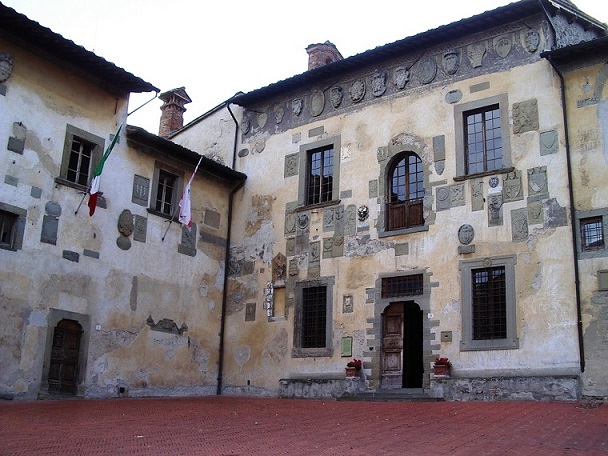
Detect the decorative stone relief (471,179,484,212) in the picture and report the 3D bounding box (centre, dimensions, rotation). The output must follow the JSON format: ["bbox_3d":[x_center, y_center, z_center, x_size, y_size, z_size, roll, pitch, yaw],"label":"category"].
[{"bbox_3d":[4.981,-0.931,19.106,0.346,0.941,0.100,-10,-19,36],"label":"decorative stone relief"}]

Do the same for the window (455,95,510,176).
[{"bbox_3d":[5.312,-2.685,19.771,1.698,2.406,0.280,-10,-19,36],"label":"window"}]

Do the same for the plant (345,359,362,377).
[{"bbox_3d":[1.488,4.277,20.377,0.410,0.507,0.320,-10,-18,38],"label":"plant"}]

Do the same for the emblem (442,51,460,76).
[{"bbox_3d":[4.598,-5.195,20.953,0.613,0.856,0.150,-10,-19,36],"label":"emblem"}]

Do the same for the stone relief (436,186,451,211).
[{"bbox_3d":[4.175,-0.855,19.876,0.447,0.721,0.070,-10,-18,38],"label":"stone relief"}]

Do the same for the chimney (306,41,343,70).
[{"bbox_3d":[0.840,-6.394,27.058,1.043,1.750,1.043,-10,-19,36],"label":"chimney"}]

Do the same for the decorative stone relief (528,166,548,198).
[{"bbox_3d":[6.380,-1.253,18.146,0.534,0.760,0.080,-10,-18,38],"label":"decorative stone relief"}]

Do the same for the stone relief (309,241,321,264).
[{"bbox_3d":[0.365,0.819,22.290,0.444,0.699,0.080,-9,-19,36],"label":"stone relief"}]

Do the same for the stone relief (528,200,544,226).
[{"bbox_3d":[6.265,-0.416,18.004,0.405,0.649,0.080,-9,-19,36],"label":"stone relief"}]

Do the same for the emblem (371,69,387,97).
[{"bbox_3d":[2.522,-4.784,22.223,0.599,1.002,0.150,-10,-19,36],"label":"emblem"}]

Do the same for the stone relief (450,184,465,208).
[{"bbox_3d":[4.508,-0.942,19.489,0.452,0.705,0.100,-10,-19,36],"label":"stone relief"}]

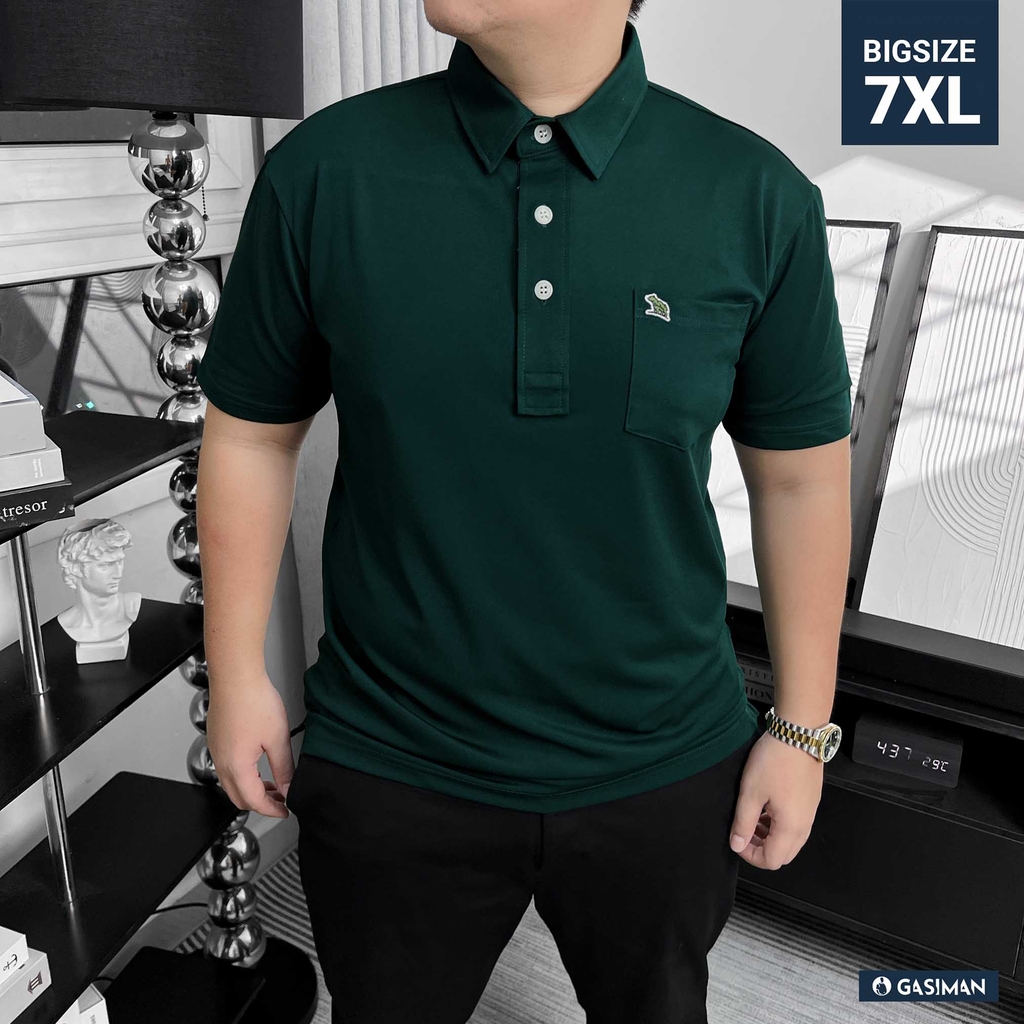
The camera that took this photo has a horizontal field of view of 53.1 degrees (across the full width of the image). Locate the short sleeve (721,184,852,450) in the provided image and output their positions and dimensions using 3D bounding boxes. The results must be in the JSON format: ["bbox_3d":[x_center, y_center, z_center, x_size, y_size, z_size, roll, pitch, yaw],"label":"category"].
[{"bbox_3d":[0.255,-0.181,0.960,0.115,0.240,0.140,-1,17,1],"label":"short sleeve"}]

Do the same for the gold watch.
[{"bbox_3d":[0.296,0.226,1.040,0.060,0.038,0.062,15,15,27],"label":"gold watch"}]

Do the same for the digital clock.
[{"bbox_3d":[0.702,0.419,1.819,0.176,0.081,0.045,10,19,26],"label":"digital clock"}]

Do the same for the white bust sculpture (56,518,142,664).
[{"bbox_3d":[-0.547,0.104,1.360,0.105,0.180,0.090,-6,19,-24],"label":"white bust sculpture"}]

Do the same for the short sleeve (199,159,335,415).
[{"bbox_3d":[-0.230,-0.208,0.965,0.120,0.235,0.140,8,17,-2],"label":"short sleeve"}]

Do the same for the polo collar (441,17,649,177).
[{"bbox_3d":[0.030,-0.358,0.889,0.175,0.140,0.180,2,17,0],"label":"polo collar"}]

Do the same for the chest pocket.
[{"bbox_3d":[0.156,-0.125,0.905,0.115,0.140,0.025,-4,18,-19],"label":"chest pocket"}]

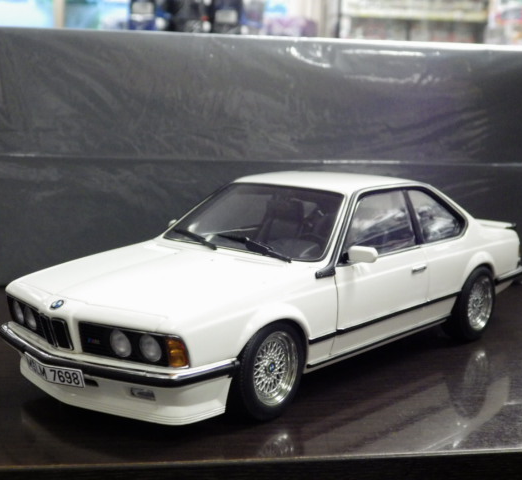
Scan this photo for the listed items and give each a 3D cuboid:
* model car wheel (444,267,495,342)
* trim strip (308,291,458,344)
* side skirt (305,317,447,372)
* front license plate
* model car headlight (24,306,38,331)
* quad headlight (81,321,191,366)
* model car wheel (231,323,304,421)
[{"bbox_3d":[0.094,0.028,0.419,0.011,0.035,0.035,9,11,38],"label":"model car wheel"},{"bbox_3d":[0.051,0.029,0.356,0.002,0.002,0.112,9,11,38],"label":"trim strip"},{"bbox_3d":[0.048,0.038,0.355,0.002,0.002,0.105,9,11,38],"label":"side skirt"},{"bbox_3d":[-0.065,0.041,0.287,0.028,0.006,0.004,9,11,38],"label":"front license plate"},{"bbox_3d":[-0.076,0.026,0.306,0.008,0.008,0.003,9,11,38],"label":"model car headlight"},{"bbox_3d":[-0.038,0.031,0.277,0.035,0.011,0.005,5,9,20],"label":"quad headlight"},{"bbox_3d":[0.001,0.042,0.307,0.011,0.035,0.035,9,11,37],"label":"model car wheel"}]

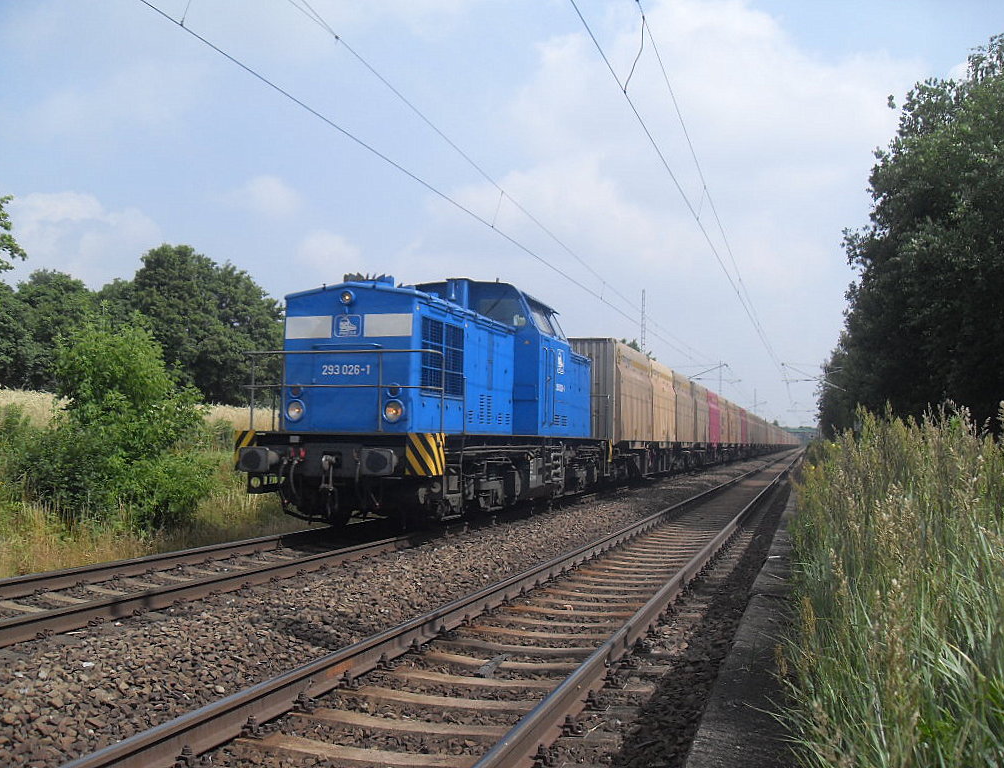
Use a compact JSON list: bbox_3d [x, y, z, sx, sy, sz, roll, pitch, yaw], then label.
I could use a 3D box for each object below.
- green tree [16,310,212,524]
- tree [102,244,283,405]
[{"bbox_3d":[-6.805,0.646,17.800,3.300,3.750,2.900,3,-3,-21],"label":"green tree"},{"bbox_3d":[-16.924,-2.816,55.000,9.500,9.300,8.500,2,-3,-17],"label":"tree"}]

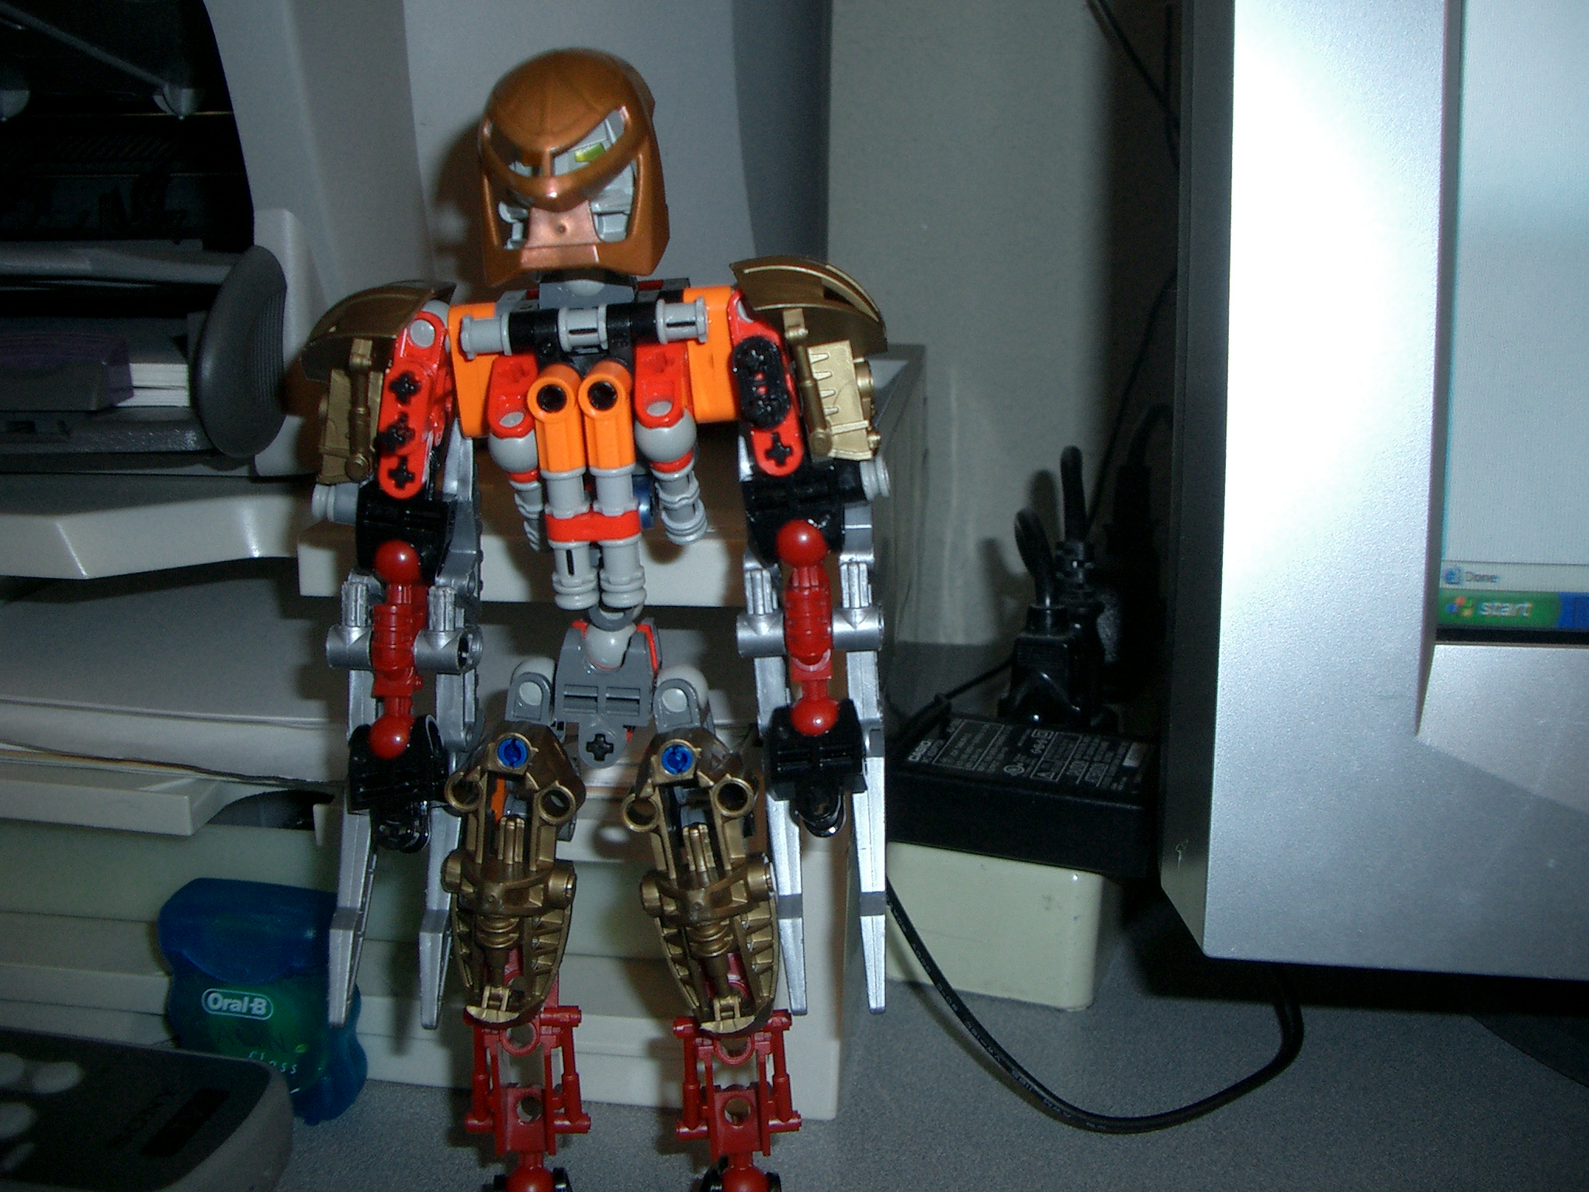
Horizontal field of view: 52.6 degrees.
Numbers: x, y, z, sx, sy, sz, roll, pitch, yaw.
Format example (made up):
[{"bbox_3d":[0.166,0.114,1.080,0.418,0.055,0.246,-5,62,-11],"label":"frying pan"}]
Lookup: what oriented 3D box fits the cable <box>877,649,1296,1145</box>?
[{"bbox_3d":[0.080,0.077,0.455,0.116,0.058,0.177,1,14,0],"label":"cable"}]

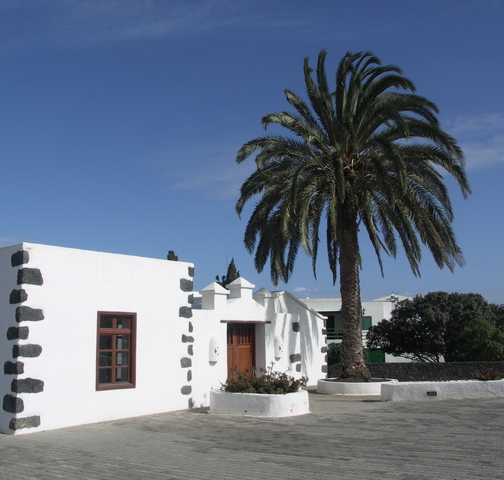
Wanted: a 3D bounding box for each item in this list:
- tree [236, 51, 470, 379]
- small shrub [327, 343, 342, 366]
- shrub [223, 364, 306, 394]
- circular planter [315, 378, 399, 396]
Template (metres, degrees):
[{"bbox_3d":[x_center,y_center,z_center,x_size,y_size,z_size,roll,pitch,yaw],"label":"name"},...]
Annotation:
[{"bbox_3d":[3.235,-1.025,18.914,7.350,10.609,7.350,-2,-9,10],"label":"tree"},{"bbox_3d":[3.650,5.046,25.513,1.200,1.233,1.200,-2,-9,8],"label":"small shrub"},{"bbox_3d":[0.269,3.309,13.816,1.950,0.695,1.600,-1,-9,1],"label":"shrub"},{"bbox_3d":[3.229,4.403,18.035,2.440,0.430,2.440,-2,-9,10],"label":"circular planter"}]

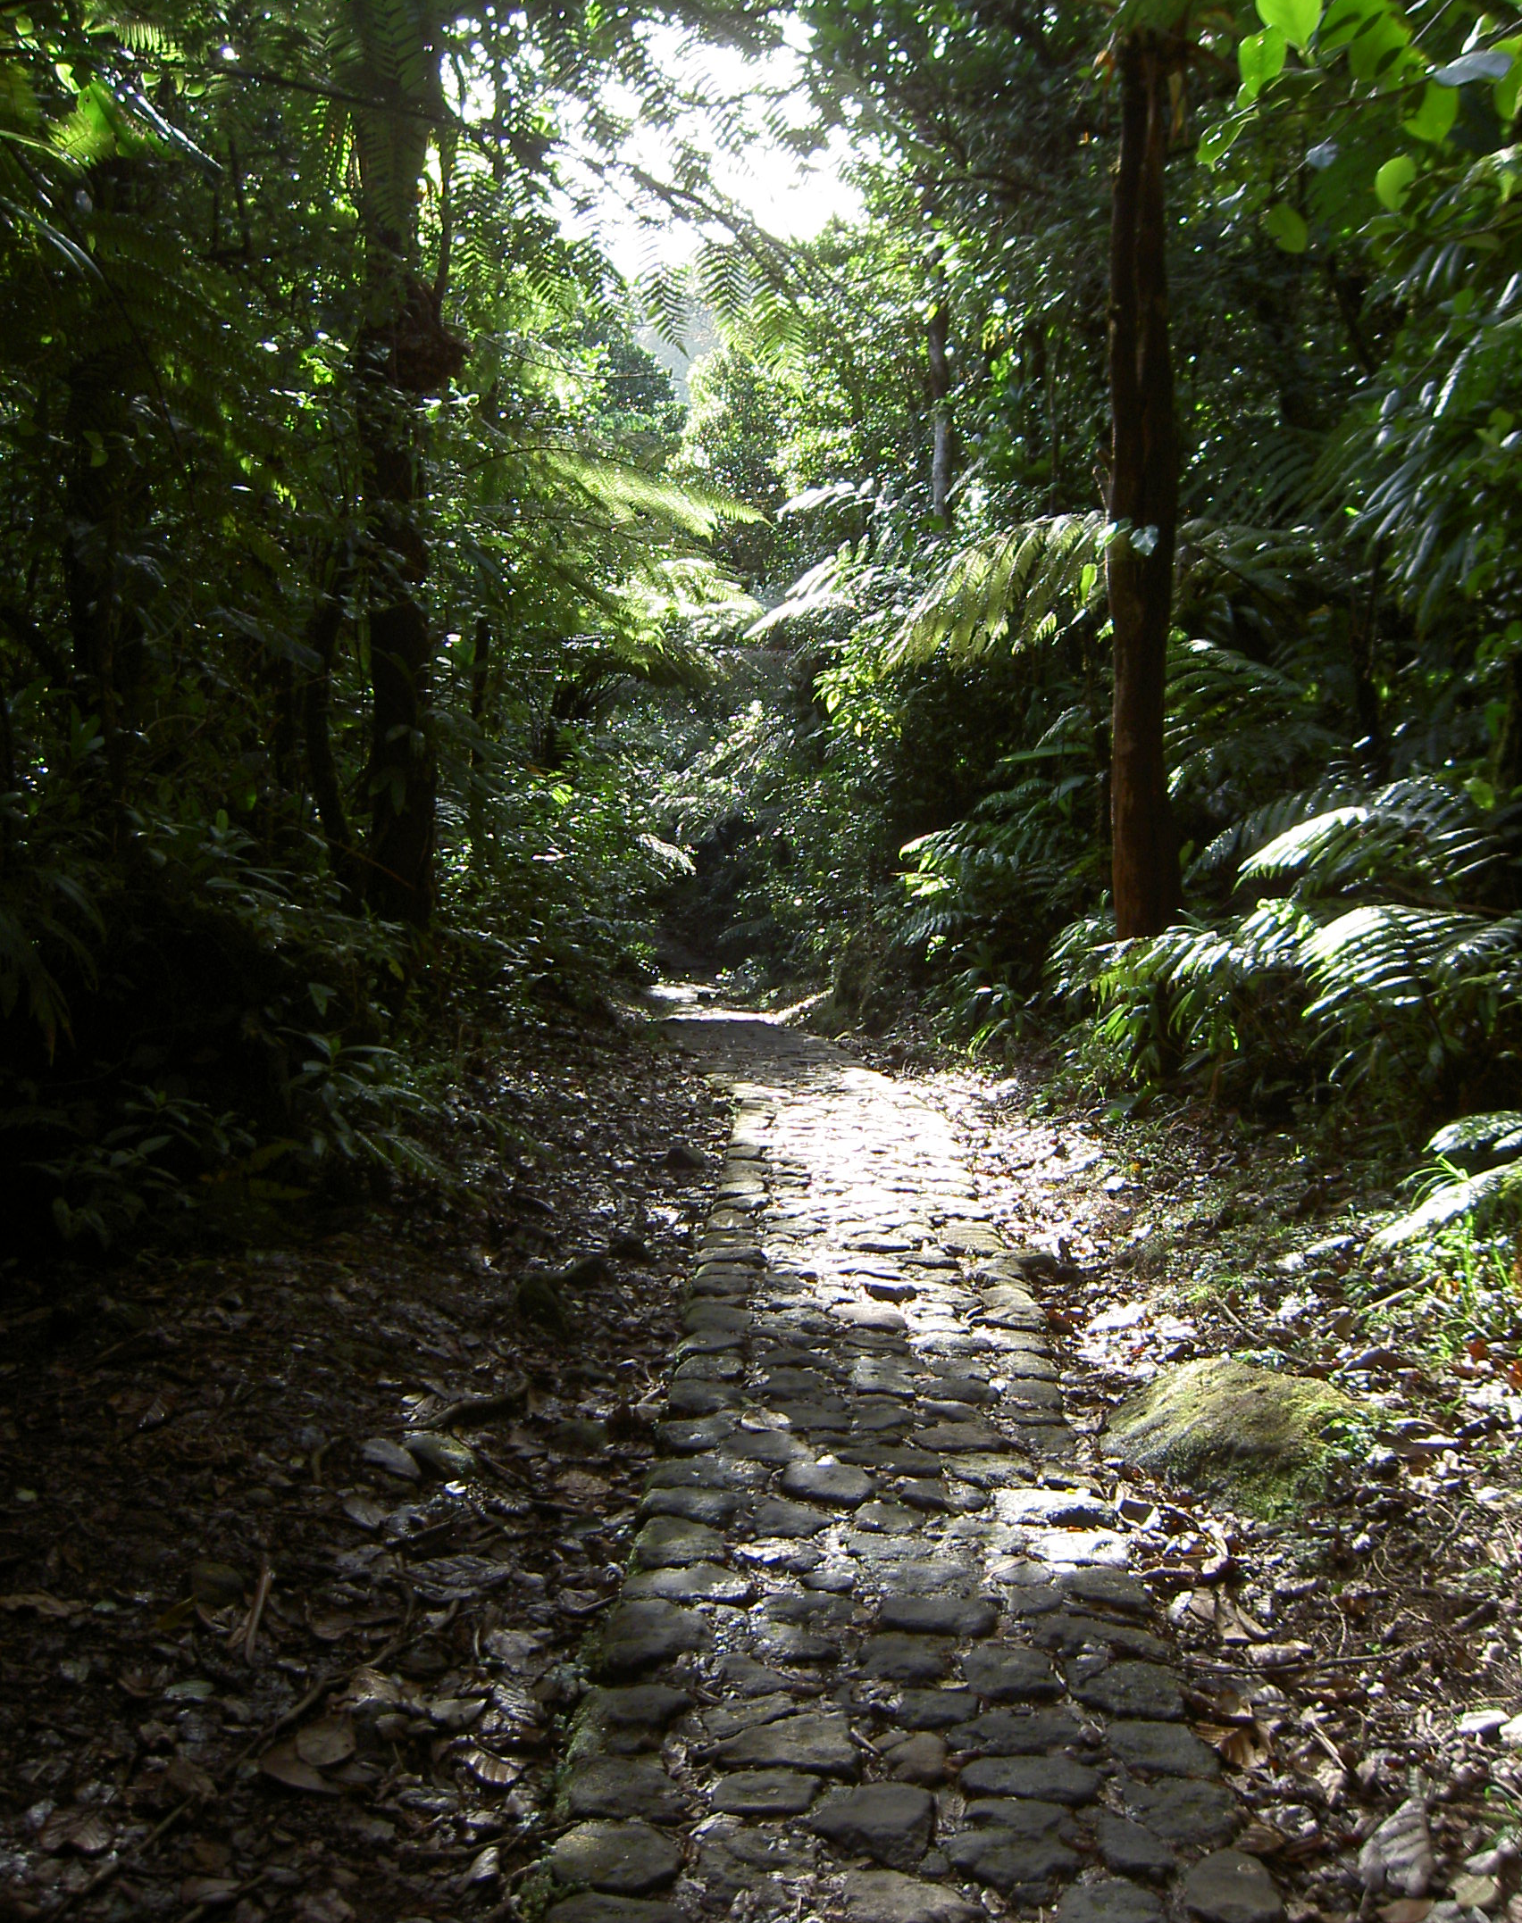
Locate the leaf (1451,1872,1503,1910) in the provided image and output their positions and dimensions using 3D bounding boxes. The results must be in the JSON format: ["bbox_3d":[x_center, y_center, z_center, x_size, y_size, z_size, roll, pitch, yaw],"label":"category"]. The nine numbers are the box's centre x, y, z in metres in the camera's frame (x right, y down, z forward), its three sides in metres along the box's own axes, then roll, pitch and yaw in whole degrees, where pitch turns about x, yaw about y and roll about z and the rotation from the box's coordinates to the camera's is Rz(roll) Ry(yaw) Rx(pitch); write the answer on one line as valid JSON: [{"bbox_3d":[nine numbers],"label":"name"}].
[{"bbox_3d":[0.955,1.241,2.660,0.055,0.020,0.085,8,14,37],"label":"leaf"}]

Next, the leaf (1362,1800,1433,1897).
[{"bbox_3d":[0.879,1.228,2.760,0.100,0.040,0.180,7,22,17],"label":"leaf"}]

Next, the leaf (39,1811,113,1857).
[{"bbox_3d":[-1.020,1.299,2.966,0.105,0.035,0.085,-2,5,-19],"label":"leaf"}]

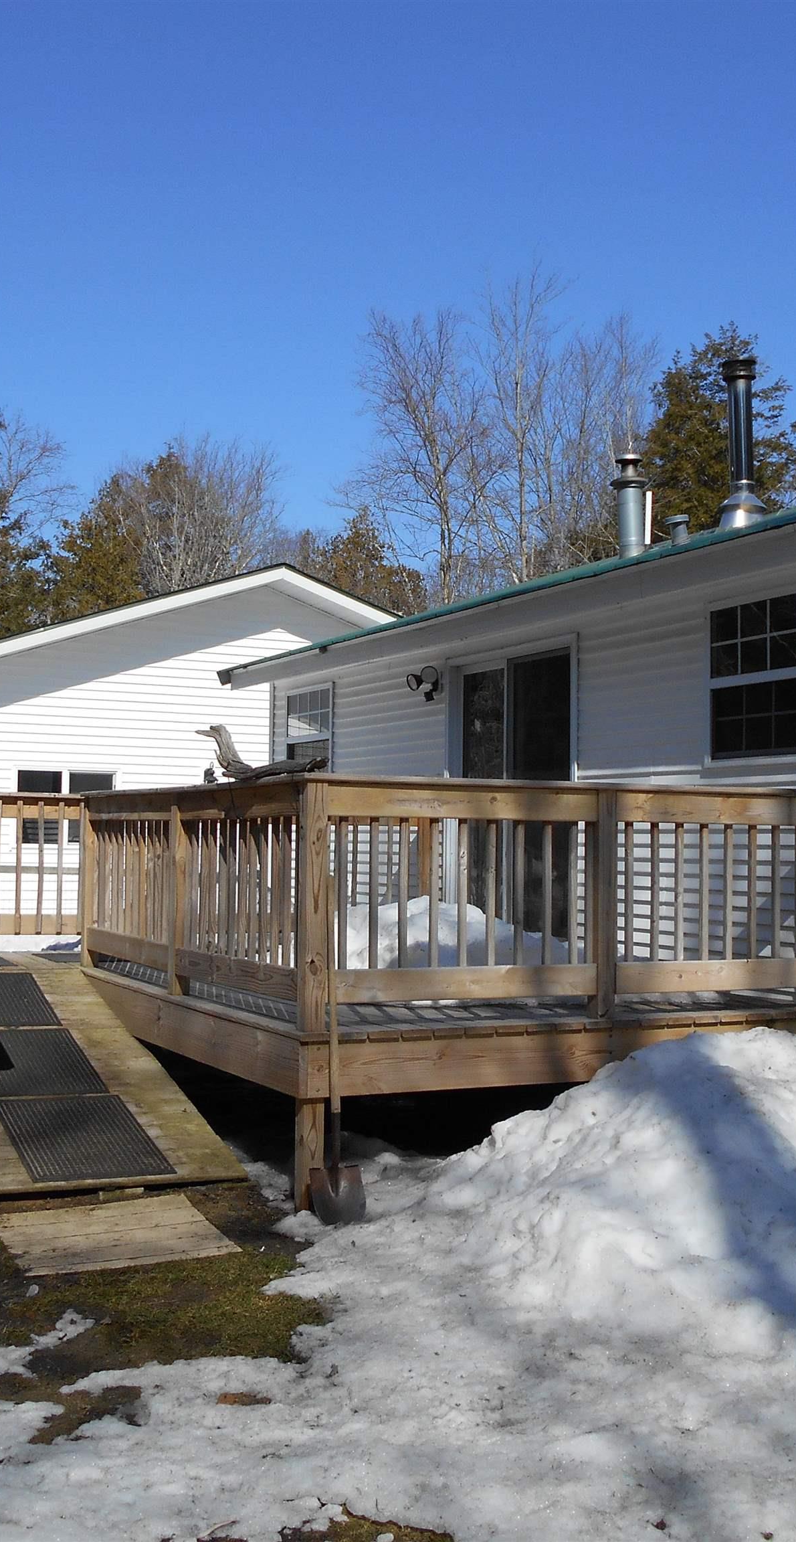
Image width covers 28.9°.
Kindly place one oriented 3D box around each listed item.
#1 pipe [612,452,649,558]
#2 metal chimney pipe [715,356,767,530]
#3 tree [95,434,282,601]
[{"bbox_3d":[1.900,-2.163,12.600,0.308,0.860,0.308,1,-3,0],"label":"pipe"},{"bbox_3d":[2.776,-2.654,12.500,0.363,1.421,0.363,1,-3,0],"label":"metal chimney pipe"},{"bbox_3d":[-5.003,-2.409,35.740,4.800,10.885,4.800,2,-3,-27],"label":"tree"}]

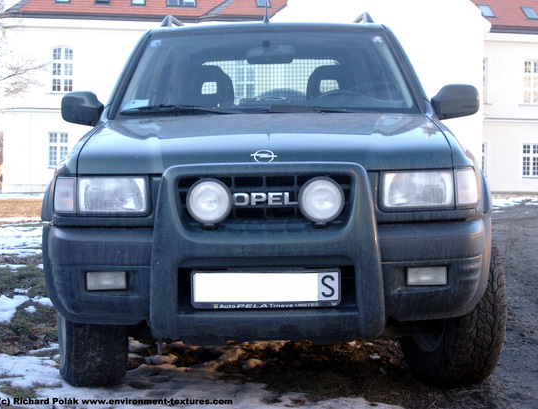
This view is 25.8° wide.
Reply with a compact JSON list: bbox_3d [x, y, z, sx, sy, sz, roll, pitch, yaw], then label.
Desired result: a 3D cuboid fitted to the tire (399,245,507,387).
[{"bbox_3d":[0.752,0.395,4.930,0.250,0.730,0.730,-1,2,-12],"label":"tire"}]

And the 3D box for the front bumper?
[{"bbox_3d":[-0.010,0.175,4.300,1.720,0.650,0.540,-1,2,0],"label":"front bumper"}]

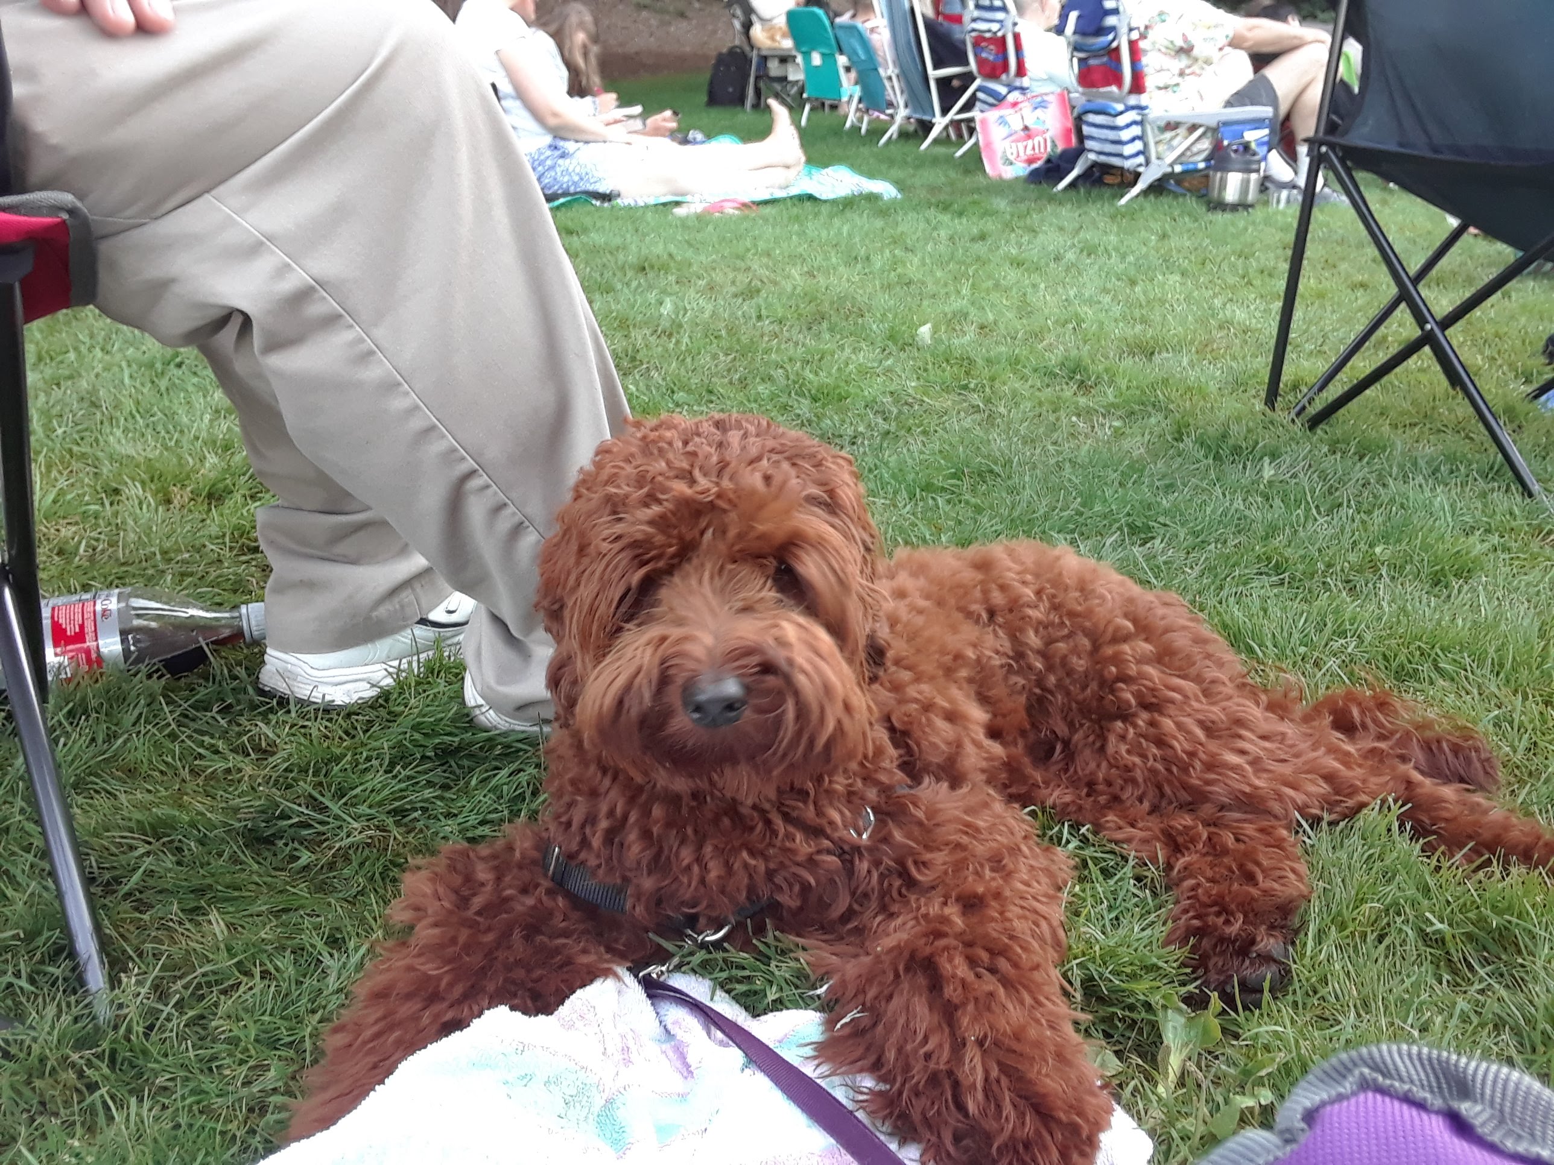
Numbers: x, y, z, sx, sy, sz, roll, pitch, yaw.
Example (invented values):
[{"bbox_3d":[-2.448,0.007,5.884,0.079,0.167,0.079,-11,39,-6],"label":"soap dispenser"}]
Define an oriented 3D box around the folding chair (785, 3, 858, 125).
[{"bbox_3d":[0.422,-2.992,7.791,0.600,0.680,0.520,-14,26,-31],"label":"folding chair"}]

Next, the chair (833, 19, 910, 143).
[{"bbox_3d":[0.685,-2.683,7.121,0.640,0.620,0.520,-8,24,-19],"label":"chair"}]

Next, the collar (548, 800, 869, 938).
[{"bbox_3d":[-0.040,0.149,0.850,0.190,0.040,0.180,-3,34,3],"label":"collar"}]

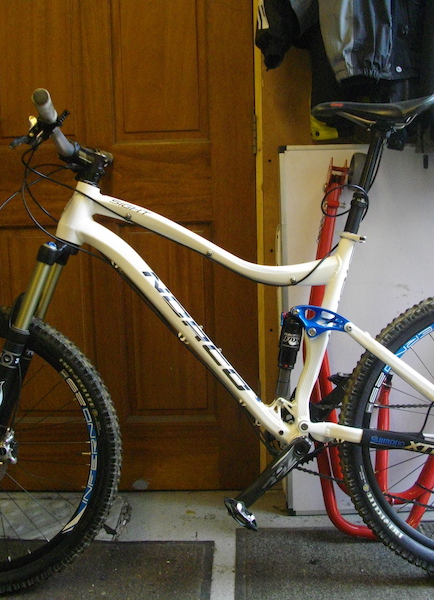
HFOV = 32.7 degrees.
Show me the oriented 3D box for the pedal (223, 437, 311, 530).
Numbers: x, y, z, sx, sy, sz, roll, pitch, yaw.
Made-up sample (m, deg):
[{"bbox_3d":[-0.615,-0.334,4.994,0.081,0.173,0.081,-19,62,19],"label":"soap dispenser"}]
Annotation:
[{"bbox_3d":[0.108,0.384,1.555,0.200,0.090,0.110,-43,3,2],"label":"pedal"}]

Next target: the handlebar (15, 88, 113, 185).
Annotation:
[{"bbox_3d":[-0.310,-0.318,1.610,0.125,0.125,0.720,-1,4,0],"label":"handlebar"}]

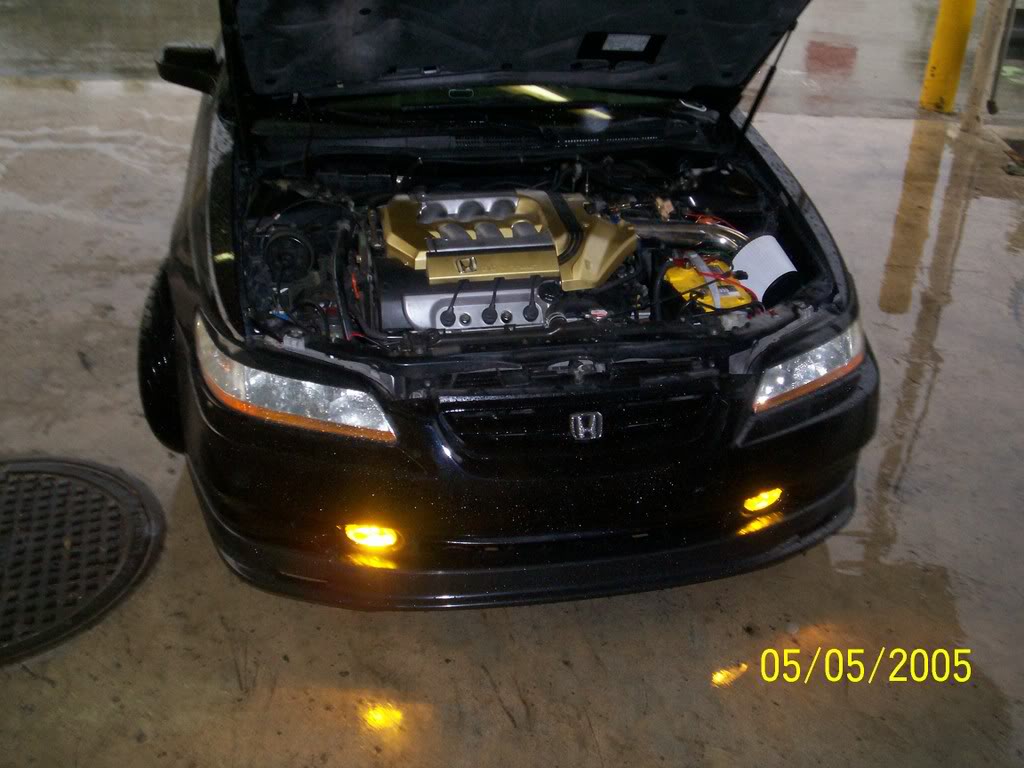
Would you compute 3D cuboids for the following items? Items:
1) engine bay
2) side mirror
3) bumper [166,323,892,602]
[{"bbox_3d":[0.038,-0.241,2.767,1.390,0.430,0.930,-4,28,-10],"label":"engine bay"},{"bbox_3d":[-1.059,-1.028,3.481,0.208,0.138,0.114,-4,28,-10],"label":"side mirror"},{"bbox_3d":[0.118,0.147,2.497,1.730,0.550,0.520,-4,28,-10],"label":"bumper"}]

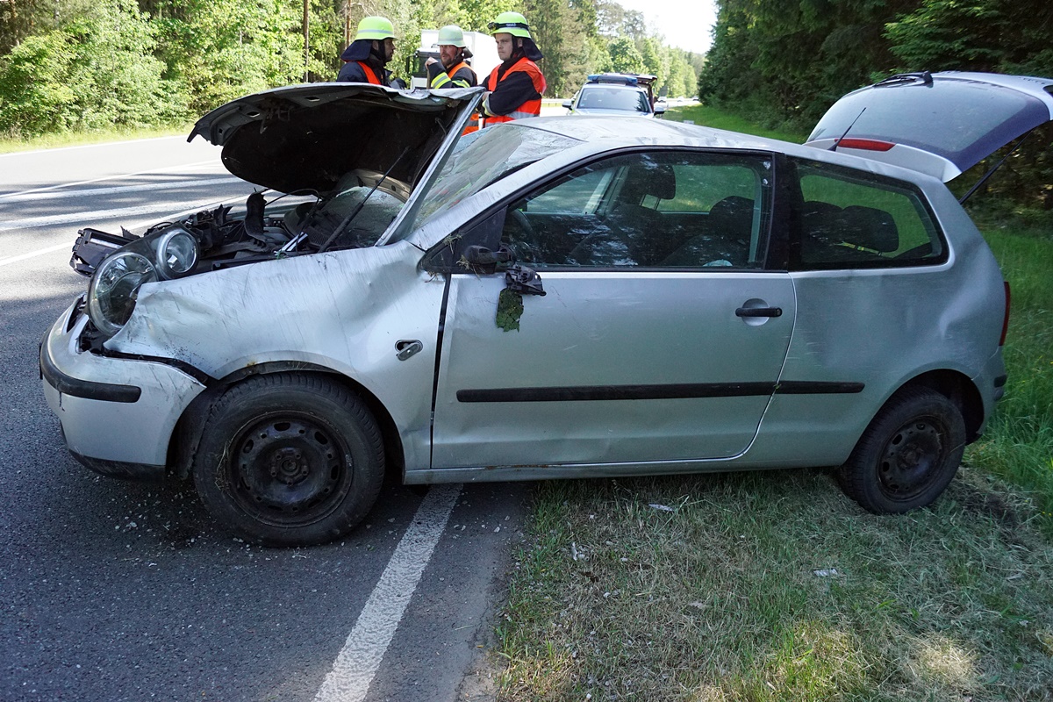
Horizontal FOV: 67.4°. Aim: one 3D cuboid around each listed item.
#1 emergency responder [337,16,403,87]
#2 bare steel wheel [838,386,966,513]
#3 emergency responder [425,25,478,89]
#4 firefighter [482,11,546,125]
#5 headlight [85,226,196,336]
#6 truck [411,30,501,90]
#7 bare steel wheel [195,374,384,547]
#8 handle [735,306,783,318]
[{"bbox_3d":[-1.125,-1.454,5.738,0.450,1.810,0.560,2,19,-5],"label":"emergency responder"},{"bbox_3d":[1.596,0.429,3.358,0.580,0.580,0.185,-3,18,-19],"label":"bare steel wheel"},{"bbox_3d":[-0.623,-1.717,6.538,0.420,1.810,0.560,-14,25,-42],"label":"emergency responder"},{"bbox_3d":[-0.121,-1.298,5.343,0.420,1.840,0.560,-11,23,-36],"label":"firefighter"},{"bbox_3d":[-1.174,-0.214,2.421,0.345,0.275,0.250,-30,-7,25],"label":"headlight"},{"bbox_3d":[-3.080,-13.550,38.400,2.500,3.600,9.000,6,19,9],"label":"truck"},{"bbox_3d":[-0.732,0.345,2.488,0.580,0.580,0.185,1,14,-6],"label":"bare steel wheel"},{"bbox_3d":[0.819,-0.138,2.781,0.178,0.035,0.047,1,17,-20],"label":"handle"}]

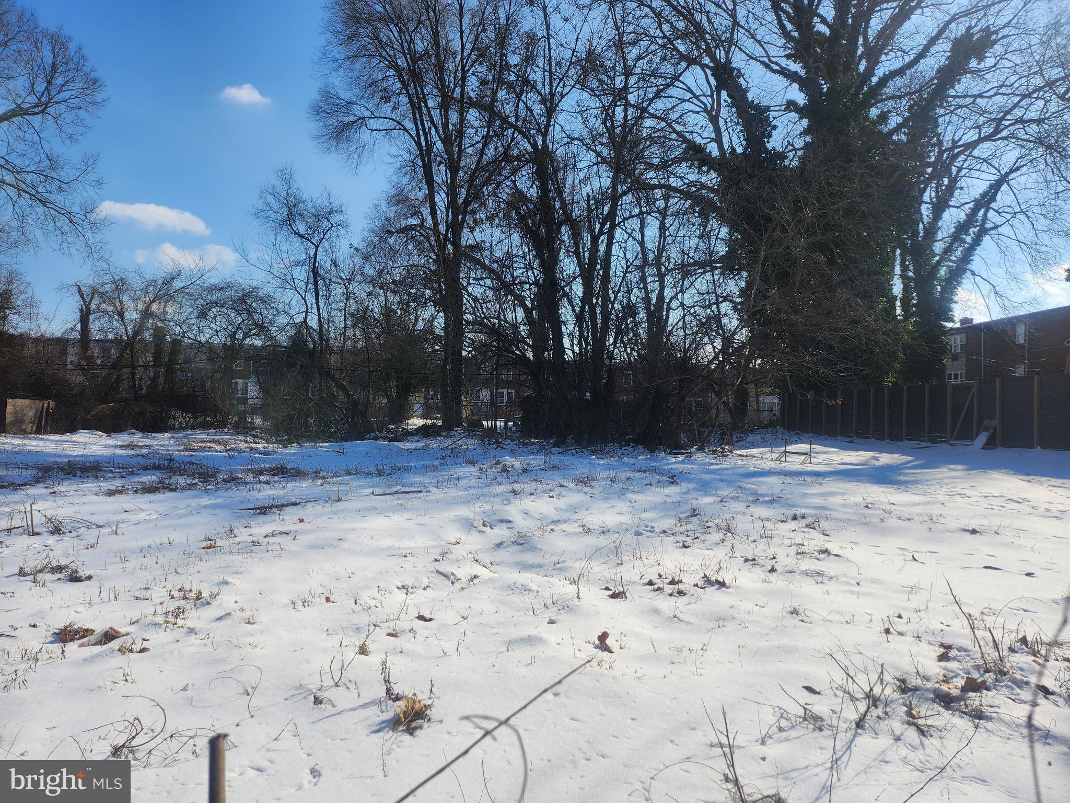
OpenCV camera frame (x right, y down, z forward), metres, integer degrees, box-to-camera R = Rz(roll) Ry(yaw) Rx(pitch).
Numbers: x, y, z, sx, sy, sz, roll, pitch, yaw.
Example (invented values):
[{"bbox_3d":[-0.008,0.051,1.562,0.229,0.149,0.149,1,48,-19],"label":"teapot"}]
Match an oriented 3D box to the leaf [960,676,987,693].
[{"bbox_3d":[2.318,1.493,3.920,0.122,0.066,0.060,0,0,14],"label":"leaf"}]

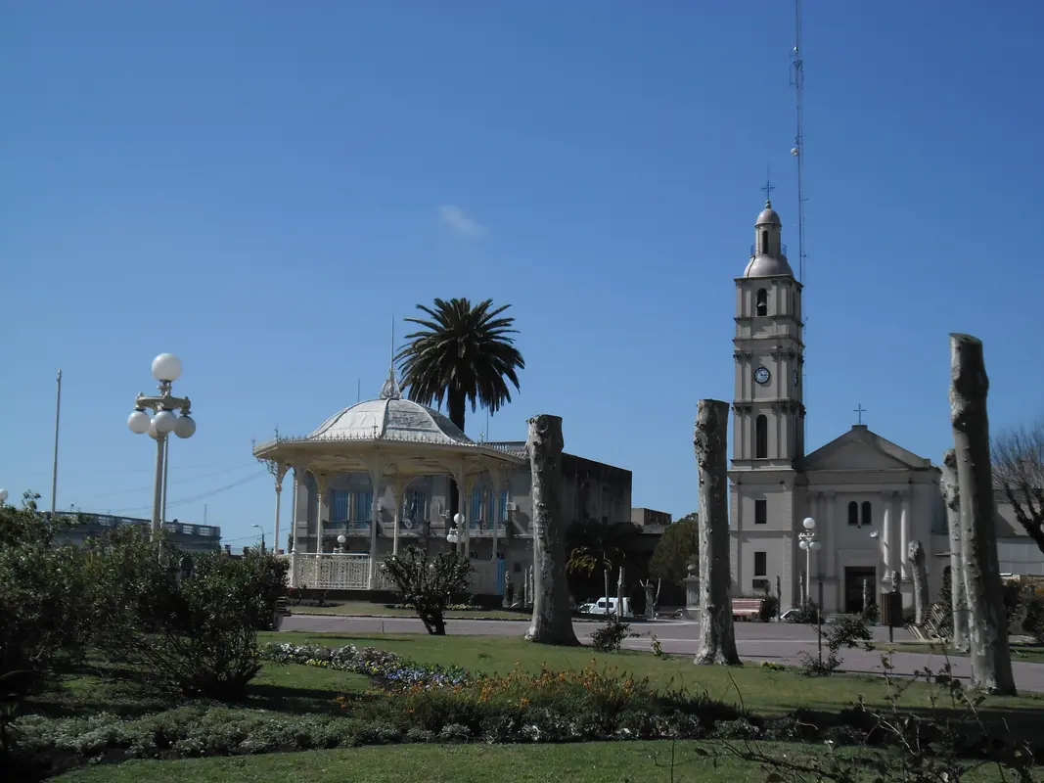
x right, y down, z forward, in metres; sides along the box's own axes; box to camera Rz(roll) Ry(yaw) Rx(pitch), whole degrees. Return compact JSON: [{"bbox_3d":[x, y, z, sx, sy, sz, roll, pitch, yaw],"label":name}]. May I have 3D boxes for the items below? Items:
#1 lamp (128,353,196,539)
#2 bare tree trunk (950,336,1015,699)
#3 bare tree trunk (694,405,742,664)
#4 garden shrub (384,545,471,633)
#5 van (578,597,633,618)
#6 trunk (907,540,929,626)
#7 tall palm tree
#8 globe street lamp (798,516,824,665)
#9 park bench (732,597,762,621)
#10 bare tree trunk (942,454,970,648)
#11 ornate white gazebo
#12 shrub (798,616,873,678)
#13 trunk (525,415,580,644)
[{"bbox_3d":[-5.444,1.656,23.463,0.980,4.485,0.980,3,-7,-13],"label":"lamp"},{"bbox_3d":[5.236,1.346,17.854,0.640,4.048,0.560,1,-7,0],"label":"bare tree trunk"},{"bbox_3d":[3.343,2.403,26.923,0.740,4.554,0.720,0,-7,7],"label":"bare tree trunk"},{"bbox_3d":[-2.072,4.352,34.227,1.850,1.886,1.700,1,-7,0],"label":"garden shrub"},{"bbox_3d":[5.736,15.424,112.112,4.200,1.800,1.650,-2,-8,20],"label":"van"},{"bbox_3d":[16.567,8.032,65.561,0.750,3.575,0.700,0,-8,14],"label":"trunk"},{"bbox_3d":[-2.994,2.879,76.240,6.200,15.073,6.200,2,-7,-2],"label":"tall palm tree"},{"bbox_3d":[9.948,6.184,54.232,0.880,3.733,0.880,1,-7,0],"label":"globe street lamp"},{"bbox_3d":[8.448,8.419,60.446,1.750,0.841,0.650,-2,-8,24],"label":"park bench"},{"bbox_3d":[8.316,3.020,30.050,0.500,3.863,0.440,1,-7,0],"label":"bare tree trunk"},{"bbox_3d":[-4.328,3.004,51.017,8.400,7.576,8.400,2,-7,-5],"label":"ornate white gazebo"},{"bbox_3d":[4.057,3.275,20.191,0.930,0.759,0.800,1,-7,0],"label":"shrub"},{"bbox_3d":[0.667,2.916,33.402,1.050,4.881,0.950,1,-7,1],"label":"trunk"}]

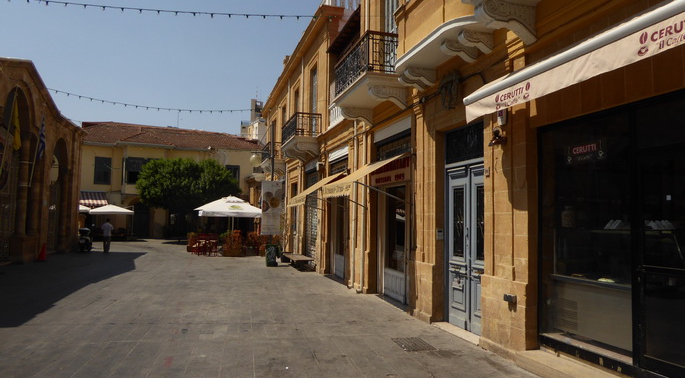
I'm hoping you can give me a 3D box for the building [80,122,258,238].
[{"bbox_3d":[-15.133,-0.444,43.600,14.561,9.900,9.000,2,-4,-19],"label":"building"}]

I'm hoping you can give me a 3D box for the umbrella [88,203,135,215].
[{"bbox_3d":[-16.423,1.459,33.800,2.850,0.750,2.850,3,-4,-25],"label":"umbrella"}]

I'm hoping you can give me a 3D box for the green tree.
[{"bbox_3d":[-10.700,0.868,32.995,6.900,5.900,6.400,2,-4,-16],"label":"green tree"}]

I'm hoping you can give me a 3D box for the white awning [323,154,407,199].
[{"bbox_3d":[0.401,-0.250,10.141,1.113,0.860,2.305,2,-4,-16],"label":"white awning"}]

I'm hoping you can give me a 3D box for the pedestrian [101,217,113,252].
[{"bbox_3d":[-11.903,2.361,24.020,0.560,1.690,0.360,2,-4,-21],"label":"pedestrian"}]

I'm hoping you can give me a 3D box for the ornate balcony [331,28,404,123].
[{"bbox_3d":[0.525,-2.206,10.379,0.946,1.324,2.700,2,-4,-16],"label":"ornate balcony"}]

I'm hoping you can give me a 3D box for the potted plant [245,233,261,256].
[{"bbox_3d":[-4.436,2.701,23.449,0.780,1.160,0.650,2,-4,-16],"label":"potted plant"}]

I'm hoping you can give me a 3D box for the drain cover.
[{"bbox_3d":[1.001,2.180,6.677,0.435,0.030,0.665,2,-4,-16],"label":"drain cover"}]

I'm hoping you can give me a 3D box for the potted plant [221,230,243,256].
[{"bbox_3d":[-5.277,2.605,22.822,0.900,1.240,0.650,2,-4,-16],"label":"potted plant"}]

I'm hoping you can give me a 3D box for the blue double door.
[{"bbox_3d":[2.012,0.905,7.464,0.090,2.640,1.410,2,-4,-16],"label":"blue double door"}]

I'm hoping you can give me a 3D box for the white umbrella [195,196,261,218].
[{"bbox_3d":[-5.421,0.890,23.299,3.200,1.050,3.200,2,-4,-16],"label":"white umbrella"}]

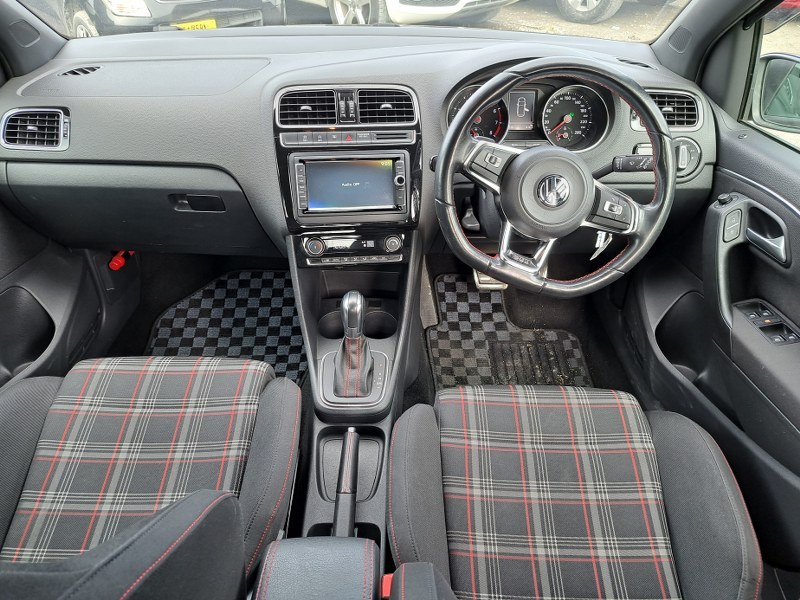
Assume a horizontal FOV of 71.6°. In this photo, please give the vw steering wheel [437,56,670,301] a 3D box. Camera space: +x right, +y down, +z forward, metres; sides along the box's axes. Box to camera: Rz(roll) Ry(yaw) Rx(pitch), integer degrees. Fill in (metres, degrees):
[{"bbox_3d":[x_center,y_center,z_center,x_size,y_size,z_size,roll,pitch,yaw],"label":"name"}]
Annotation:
[{"bbox_3d":[0.240,-0.188,0.878,0.370,0.360,0.085,21,13,-5],"label":"vw steering wheel"}]

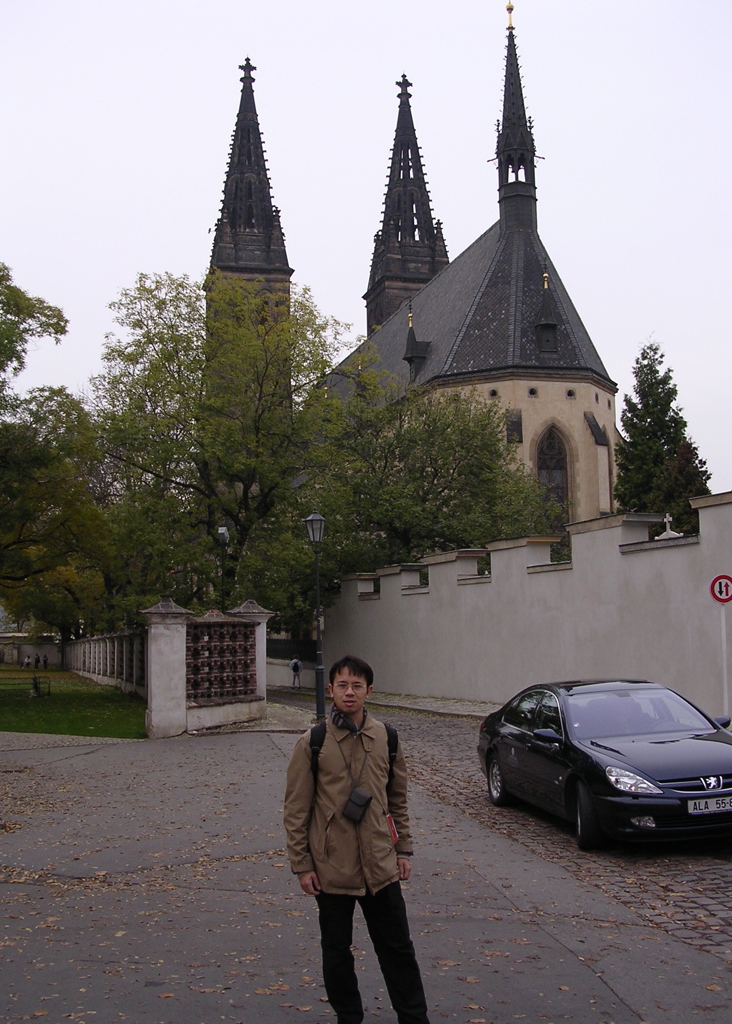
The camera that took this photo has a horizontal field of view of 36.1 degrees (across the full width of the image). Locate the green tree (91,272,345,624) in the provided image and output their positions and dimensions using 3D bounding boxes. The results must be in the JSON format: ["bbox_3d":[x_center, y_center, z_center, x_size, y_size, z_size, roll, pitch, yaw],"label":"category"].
[{"bbox_3d":[-6.064,-1.356,46.549,10.600,17.742,9.800,-1,-7,0],"label":"green tree"}]

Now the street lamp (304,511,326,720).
[{"bbox_3d":[-1.147,2.403,26.409,0.530,4.917,0.530,-1,-7,0],"label":"street lamp"}]

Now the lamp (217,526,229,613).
[{"bbox_3d":[-4.575,3.319,35.874,0.420,5.748,0.420,-3,-8,17],"label":"lamp"}]

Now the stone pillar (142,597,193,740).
[{"bbox_3d":[-4.180,3.249,23.585,1.000,2.927,1.000,2,-8,-17],"label":"stone pillar"}]

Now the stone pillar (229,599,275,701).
[{"bbox_3d":[-2.659,3.349,26.090,0.980,2.654,0.980,3,-8,-27],"label":"stone pillar"}]

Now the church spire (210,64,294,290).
[{"bbox_3d":[-10.972,-31.723,104.838,7.300,22.465,7.300,1,-8,-16],"label":"church spire"}]

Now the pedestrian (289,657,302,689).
[{"bbox_3d":[-3.692,8.413,58.915,0.580,1.707,0.380,0,-7,-3],"label":"pedestrian"}]

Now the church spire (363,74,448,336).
[{"bbox_3d":[3.874,-30.628,108.205,7.300,24.359,7.300,1,-8,-16],"label":"church spire"}]

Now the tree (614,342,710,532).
[{"bbox_3d":[11.651,-0.101,43.339,3.700,13.224,3.700,-1,-7,0],"label":"tree"}]

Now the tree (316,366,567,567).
[{"bbox_3d":[3.073,0.596,46.288,9.500,12.987,8.500,-1,-7,0],"label":"tree"}]

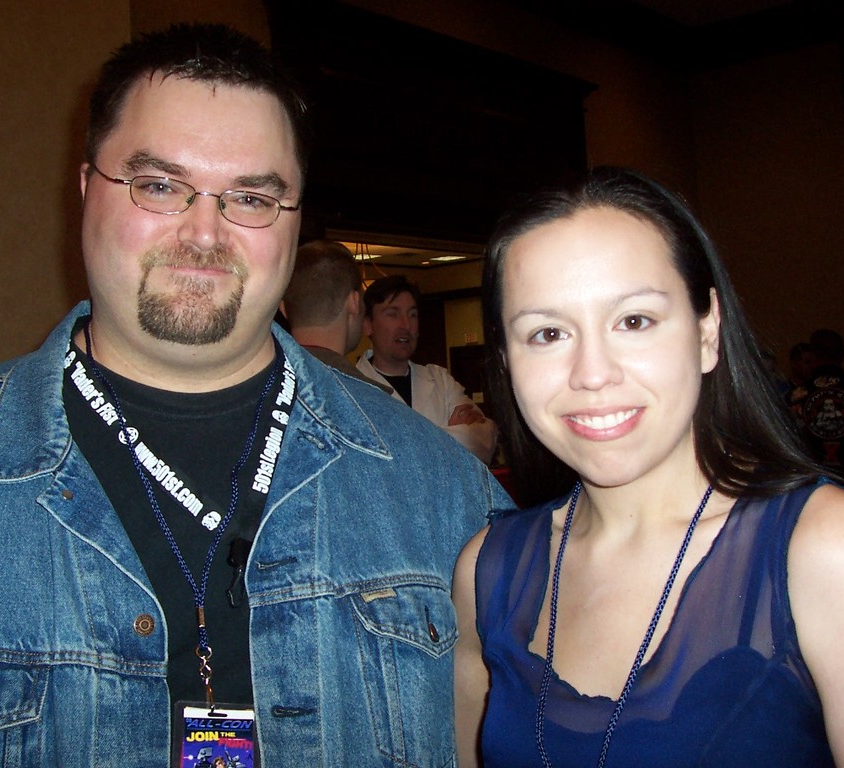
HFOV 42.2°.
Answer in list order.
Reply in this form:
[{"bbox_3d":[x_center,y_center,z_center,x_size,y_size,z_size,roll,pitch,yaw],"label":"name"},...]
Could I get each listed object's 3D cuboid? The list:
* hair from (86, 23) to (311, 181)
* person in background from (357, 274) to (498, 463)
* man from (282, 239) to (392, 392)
[{"bbox_3d":[-0.190,-0.215,0.925,0.182,0.180,0.210,7,3,-19],"label":"hair"},{"bbox_3d":[-0.005,0.600,2.950,0.550,1.800,0.400,-2,-2,-22],"label":"person in background"},{"bbox_3d":[-0.160,0.600,2.280,0.530,1.800,0.340,-4,-2,21],"label":"man"}]

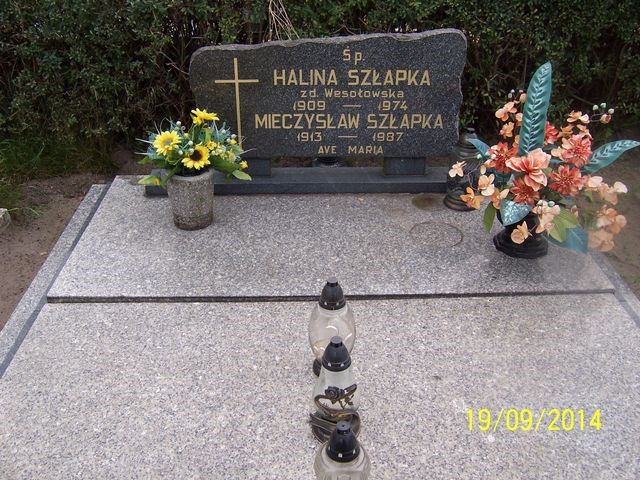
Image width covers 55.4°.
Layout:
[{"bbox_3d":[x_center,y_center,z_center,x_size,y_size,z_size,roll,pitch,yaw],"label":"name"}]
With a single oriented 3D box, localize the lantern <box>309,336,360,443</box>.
[{"bbox_3d":[0.036,0.321,1.342,0.117,0.272,0.117,-1,33,-1],"label":"lantern"}]

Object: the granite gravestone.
[{"bbox_3d":[0.039,-0.570,2.412,1.073,0.508,0.088,-1,32,-2],"label":"granite gravestone"}]

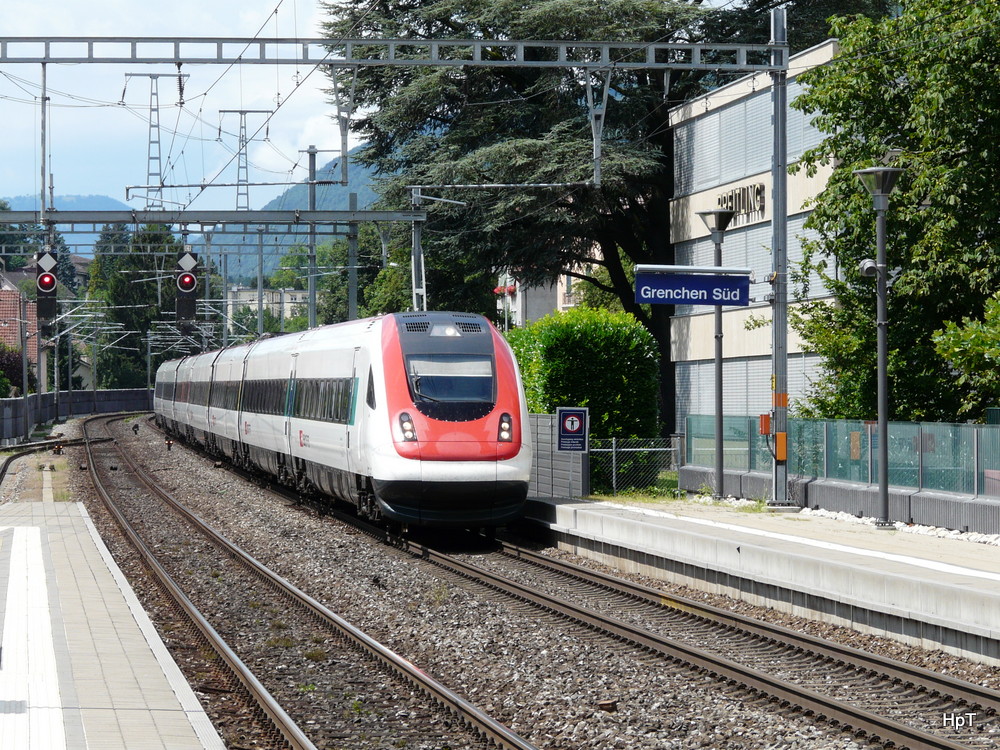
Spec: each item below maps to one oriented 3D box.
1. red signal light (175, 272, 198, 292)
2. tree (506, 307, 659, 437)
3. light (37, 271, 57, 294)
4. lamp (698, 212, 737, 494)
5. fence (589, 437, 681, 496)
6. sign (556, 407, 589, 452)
[{"bbox_3d":[-9.843,-2.914,146.500,0.640,0.640,0.300,0,0,-4],"label":"red signal light"},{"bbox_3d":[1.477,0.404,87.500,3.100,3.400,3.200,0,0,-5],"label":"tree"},{"bbox_3d":[-14.263,-2.914,146.500,0.640,0.640,0.300,0,0,-5],"label":"light"},{"bbox_3d":[3.779,-0.373,80.700,0.670,5.040,0.670,0,0,-5],"label":"lamp"},{"bbox_3d":[2.377,1.626,82.200,1.650,1.060,0.060,0,0,-4],"label":"fence"},{"bbox_3d":[1.266,0.960,81.200,0.560,0.800,0.050,0,0,-2],"label":"sign"}]

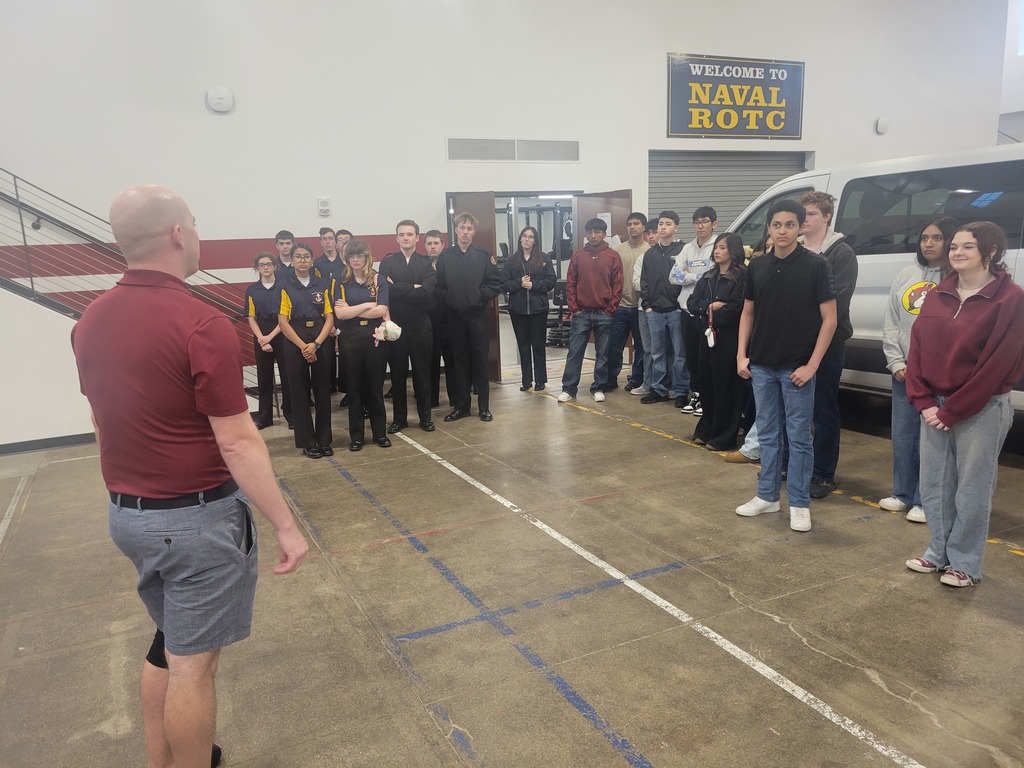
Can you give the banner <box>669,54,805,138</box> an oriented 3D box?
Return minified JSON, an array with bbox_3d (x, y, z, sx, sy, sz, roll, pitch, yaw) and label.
[{"bbox_3d":[3.209,-4.031,10.875,2.490,1.090,0.030,-7,11,-25],"label":"banner"}]

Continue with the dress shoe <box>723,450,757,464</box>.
[{"bbox_3d":[1.603,0.484,5.322,0.285,0.115,0.105,-2,10,0],"label":"dress shoe"}]

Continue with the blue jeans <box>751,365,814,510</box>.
[{"bbox_3d":[1.500,0.240,4.266,0.370,0.880,0.280,7,14,42],"label":"blue jeans"}]

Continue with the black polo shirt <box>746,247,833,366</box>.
[{"bbox_3d":[1.521,-0.433,4.240,0.470,0.677,0.280,6,13,38],"label":"black polo shirt"}]

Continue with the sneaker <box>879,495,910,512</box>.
[{"bbox_3d":[2.166,0.650,4.326,0.250,0.105,0.100,-6,11,-21],"label":"sneaker"}]

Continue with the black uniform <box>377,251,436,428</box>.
[{"bbox_3d":[-0.899,-0.385,6.606,0.530,1.500,0.340,-3,10,-4],"label":"black uniform"}]

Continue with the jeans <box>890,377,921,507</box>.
[{"bbox_3d":[2.396,0.247,4.425,0.300,0.862,0.360,-11,13,-39],"label":"jeans"}]

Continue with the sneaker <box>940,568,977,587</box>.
[{"bbox_3d":[2.048,0.853,3.503,0.250,0.090,0.090,-6,11,-19],"label":"sneaker"}]

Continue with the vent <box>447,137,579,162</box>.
[{"bbox_3d":[0.031,-2.899,9.516,1.760,0.270,0.050,-6,11,-22],"label":"vent"}]

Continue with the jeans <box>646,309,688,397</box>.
[{"bbox_3d":[1.508,-0.340,7.456,0.400,0.920,0.310,3,11,24],"label":"jeans"}]

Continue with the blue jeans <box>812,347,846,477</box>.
[{"bbox_3d":[1.794,0.128,4.688,0.340,0.930,0.410,-11,14,-41],"label":"blue jeans"}]

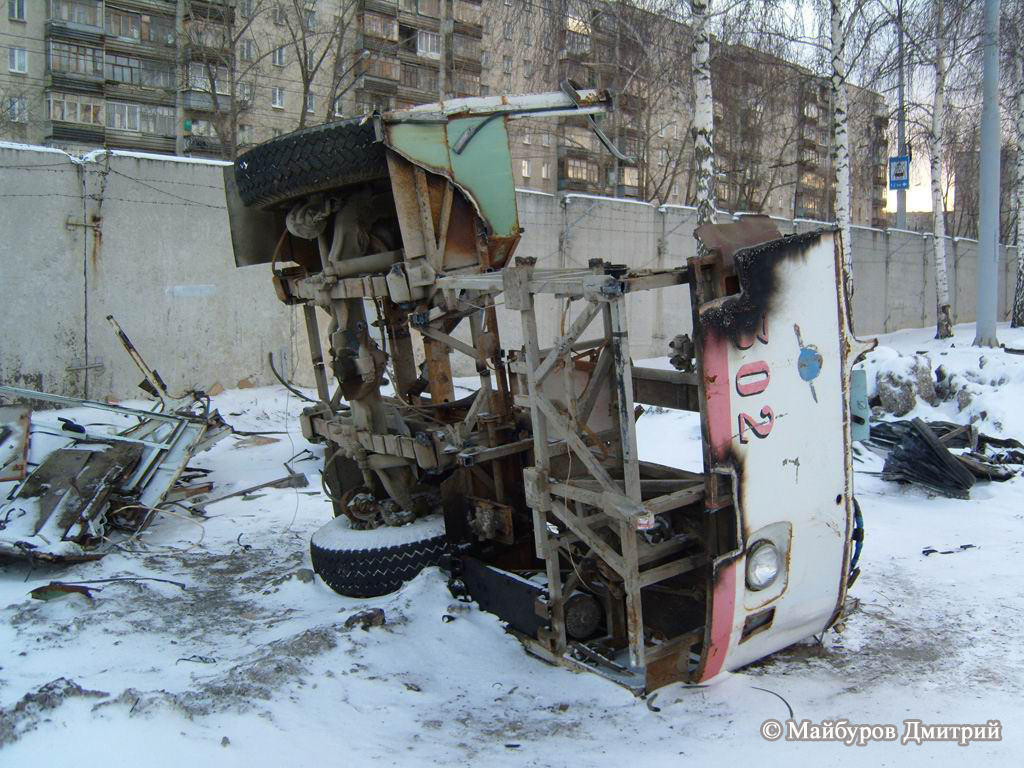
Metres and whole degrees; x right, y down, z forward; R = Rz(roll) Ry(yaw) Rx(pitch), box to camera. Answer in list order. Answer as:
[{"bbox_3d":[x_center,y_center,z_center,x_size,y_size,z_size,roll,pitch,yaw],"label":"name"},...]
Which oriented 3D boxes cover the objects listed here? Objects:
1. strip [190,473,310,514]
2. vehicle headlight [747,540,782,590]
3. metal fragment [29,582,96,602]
[{"bbox_3d":[-1.978,0.832,7.800,0.950,0.100,0.120,-11,11,-41],"label":"strip"},{"bbox_3d":[1.064,0.768,4.380,0.205,0.205,0.100,-12,12,-34],"label":"vehicle headlight"},{"bbox_3d":[-2.331,1.084,5.370,0.340,0.080,0.120,1,5,12],"label":"metal fragment"}]

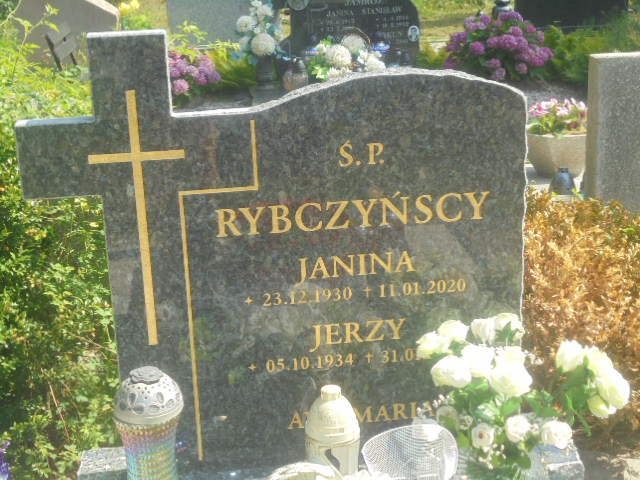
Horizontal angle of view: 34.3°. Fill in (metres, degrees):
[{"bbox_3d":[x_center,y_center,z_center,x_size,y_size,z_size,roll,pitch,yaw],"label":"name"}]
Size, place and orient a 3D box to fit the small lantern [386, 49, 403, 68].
[{"bbox_3d":[0.450,-1.069,6.274,0.095,0.170,0.095,-4,17,-5],"label":"small lantern"}]

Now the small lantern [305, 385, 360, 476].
[{"bbox_3d":[0.028,0.383,1.944,0.102,0.235,0.102,-4,17,-5],"label":"small lantern"}]

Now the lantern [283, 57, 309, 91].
[{"bbox_3d":[-0.133,-0.921,5.829,0.140,0.200,0.140,-4,17,-5],"label":"lantern"}]

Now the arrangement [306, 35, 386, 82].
[{"bbox_3d":[0.157,-1.010,5.942,0.430,0.290,0.340,-4,17,-5],"label":"arrangement"}]

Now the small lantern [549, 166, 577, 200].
[{"bbox_3d":[0.979,-0.228,4.169,0.108,0.130,0.108,-4,17,-5],"label":"small lantern"}]

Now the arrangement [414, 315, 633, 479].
[{"bbox_3d":[0.380,0.325,1.958,0.360,0.330,0.260,-4,17,-5],"label":"arrangement"}]

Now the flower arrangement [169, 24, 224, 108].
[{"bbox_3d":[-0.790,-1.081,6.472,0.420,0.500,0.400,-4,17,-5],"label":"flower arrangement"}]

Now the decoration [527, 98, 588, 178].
[{"bbox_3d":[1.004,-0.426,4.393,0.280,0.300,0.280,-4,17,-5],"label":"decoration"}]

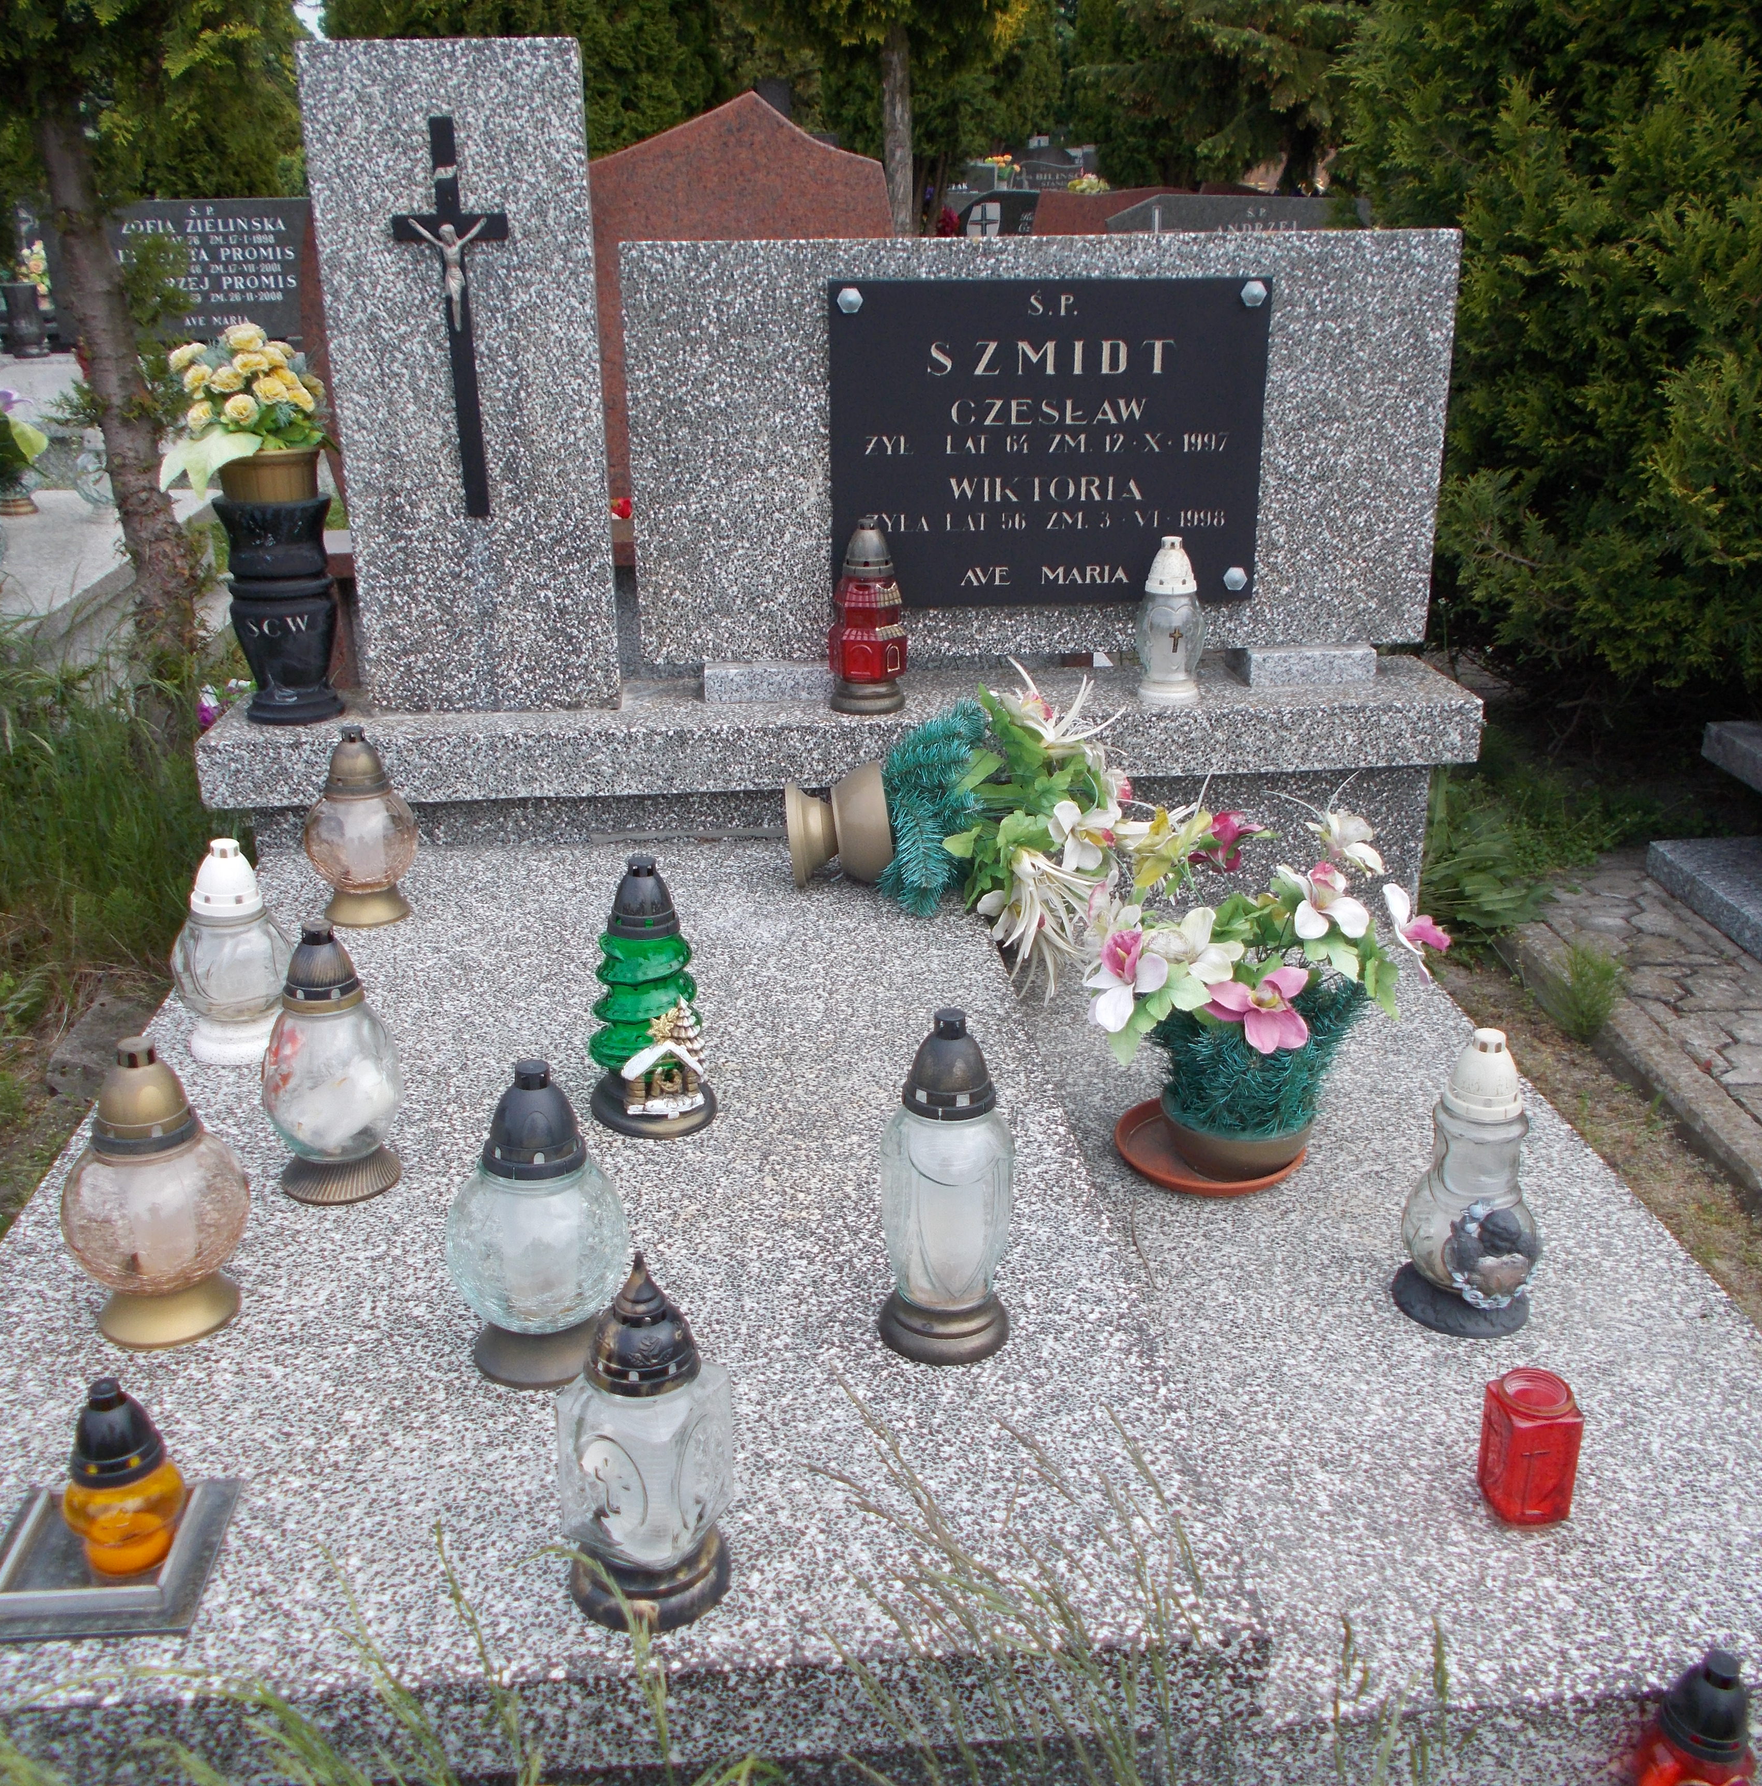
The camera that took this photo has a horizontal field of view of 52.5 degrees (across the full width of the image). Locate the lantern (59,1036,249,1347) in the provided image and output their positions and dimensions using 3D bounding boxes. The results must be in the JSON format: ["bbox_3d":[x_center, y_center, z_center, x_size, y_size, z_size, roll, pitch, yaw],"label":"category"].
[{"bbox_3d":[-0.670,0.264,1.636,0.157,0.270,0.157,-2,21,-4],"label":"lantern"}]

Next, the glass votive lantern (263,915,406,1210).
[{"bbox_3d":[-0.577,0.172,1.863,0.136,0.276,0.136,-2,21,-4],"label":"glass votive lantern"}]

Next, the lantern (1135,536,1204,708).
[{"bbox_3d":[0.476,-0.446,2.905,0.109,0.254,0.109,-3,20,-7],"label":"lantern"}]

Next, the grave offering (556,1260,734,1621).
[{"bbox_3d":[-0.173,0.384,1.290,0.121,0.286,0.121,12,23,31],"label":"grave offering"}]

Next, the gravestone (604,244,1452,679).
[{"bbox_3d":[0.258,-0.728,2.938,1.324,0.669,0.112,-2,20,-4],"label":"gravestone"}]

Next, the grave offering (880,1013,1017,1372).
[{"bbox_3d":[0.057,0.251,1.585,0.118,0.316,0.118,-2,20,-4],"label":"grave offering"}]

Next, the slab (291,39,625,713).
[{"bbox_3d":[-0.638,-0.779,2.793,0.403,0.993,0.100,-2,21,-4],"label":"slab"}]

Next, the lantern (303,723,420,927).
[{"bbox_3d":[-0.754,-0.102,2.580,0.151,0.271,0.151,-2,21,-4],"label":"lantern"}]

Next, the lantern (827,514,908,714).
[{"bbox_3d":[-0.022,-0.451,2.882,0.126,0.306,0.126,-2,21,-4],"label":"lantern"}]

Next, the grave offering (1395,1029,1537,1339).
[{"bbox_3d":[0.676,0.319,2.019,0.157,0.337,0.165,-2,21,-4],"label":"grave offering"}]

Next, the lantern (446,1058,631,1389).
[{"bbox_3d":[-0.306,0.279,1.554,0.161,0.291,0.161,-2,20,-4],"label":"lantern"}]

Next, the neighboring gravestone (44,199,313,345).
[{"bbox_3d":[-2.945,-2.732,7.846,1.303,0.586,0.100,-2,21,-4],"label":"neighboring gravestone"}]

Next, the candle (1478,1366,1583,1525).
[{"bbox_3d":[0.603,0.504,1.654,0.074,0.126,0.074,-2,20,-4],"label":"candle"}]

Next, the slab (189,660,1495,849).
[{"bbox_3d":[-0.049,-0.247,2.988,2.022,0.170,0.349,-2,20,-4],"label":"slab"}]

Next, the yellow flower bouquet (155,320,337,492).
[{"bbox_3d":[-0.982,-0.737,2.751,0.266,0.267,0.240,-2,21,-4],"label":"yellow flower bouquet"}]

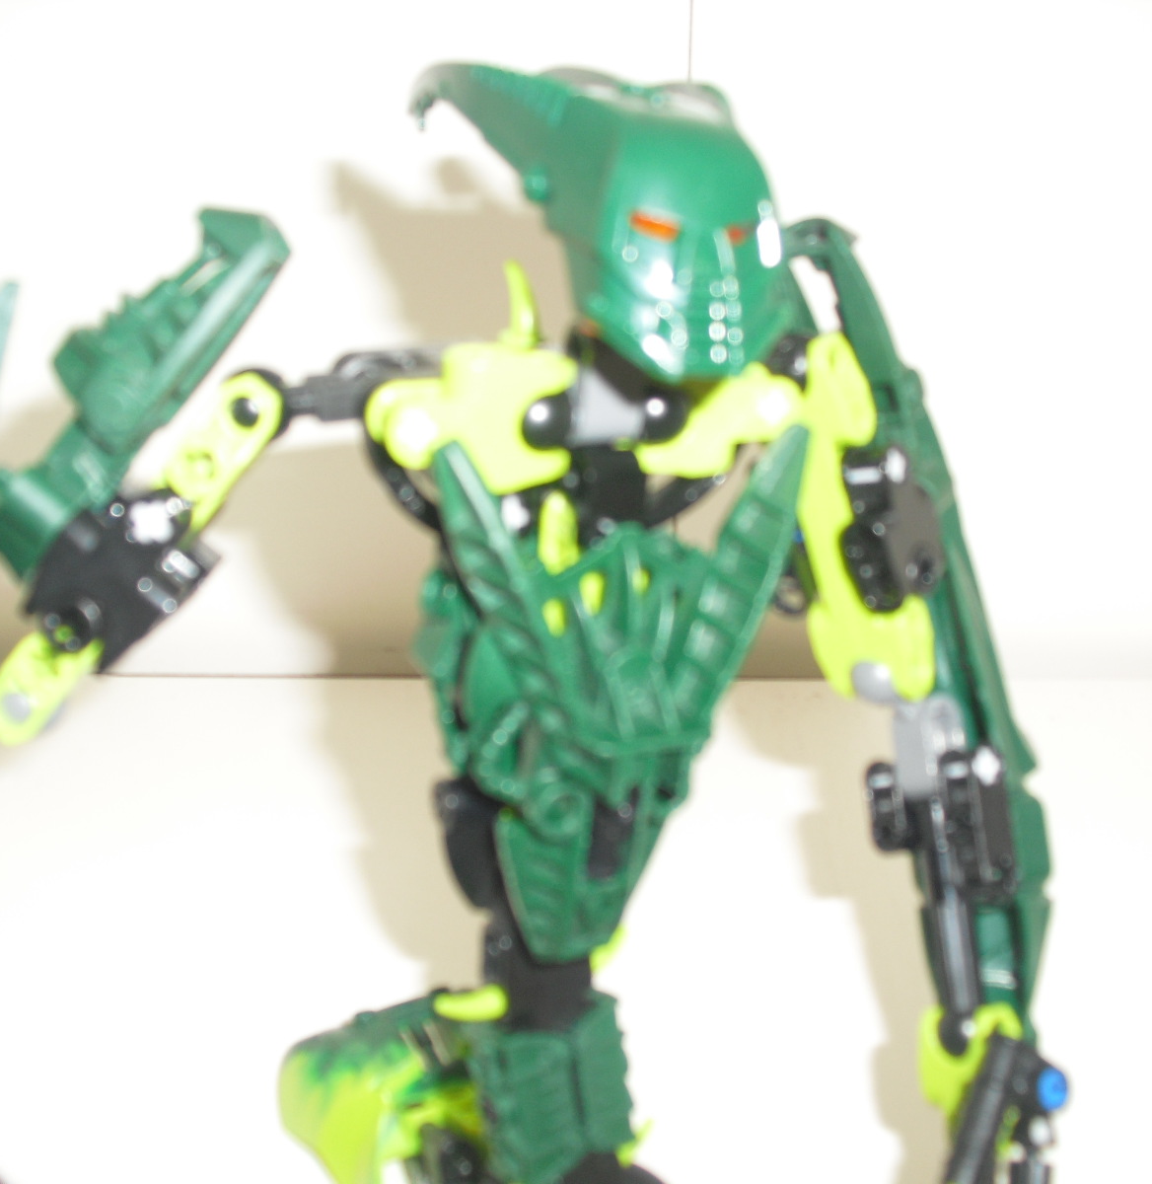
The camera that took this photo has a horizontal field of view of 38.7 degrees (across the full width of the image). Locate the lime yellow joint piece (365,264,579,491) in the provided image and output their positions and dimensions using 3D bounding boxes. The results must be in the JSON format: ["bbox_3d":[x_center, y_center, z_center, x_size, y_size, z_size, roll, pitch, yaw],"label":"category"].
[{"bbox_3d":[-0.019,-0.038,0.296,0.034,0.036,0.022,-9,26,-20],"label":"lime yellow joint piece"}]

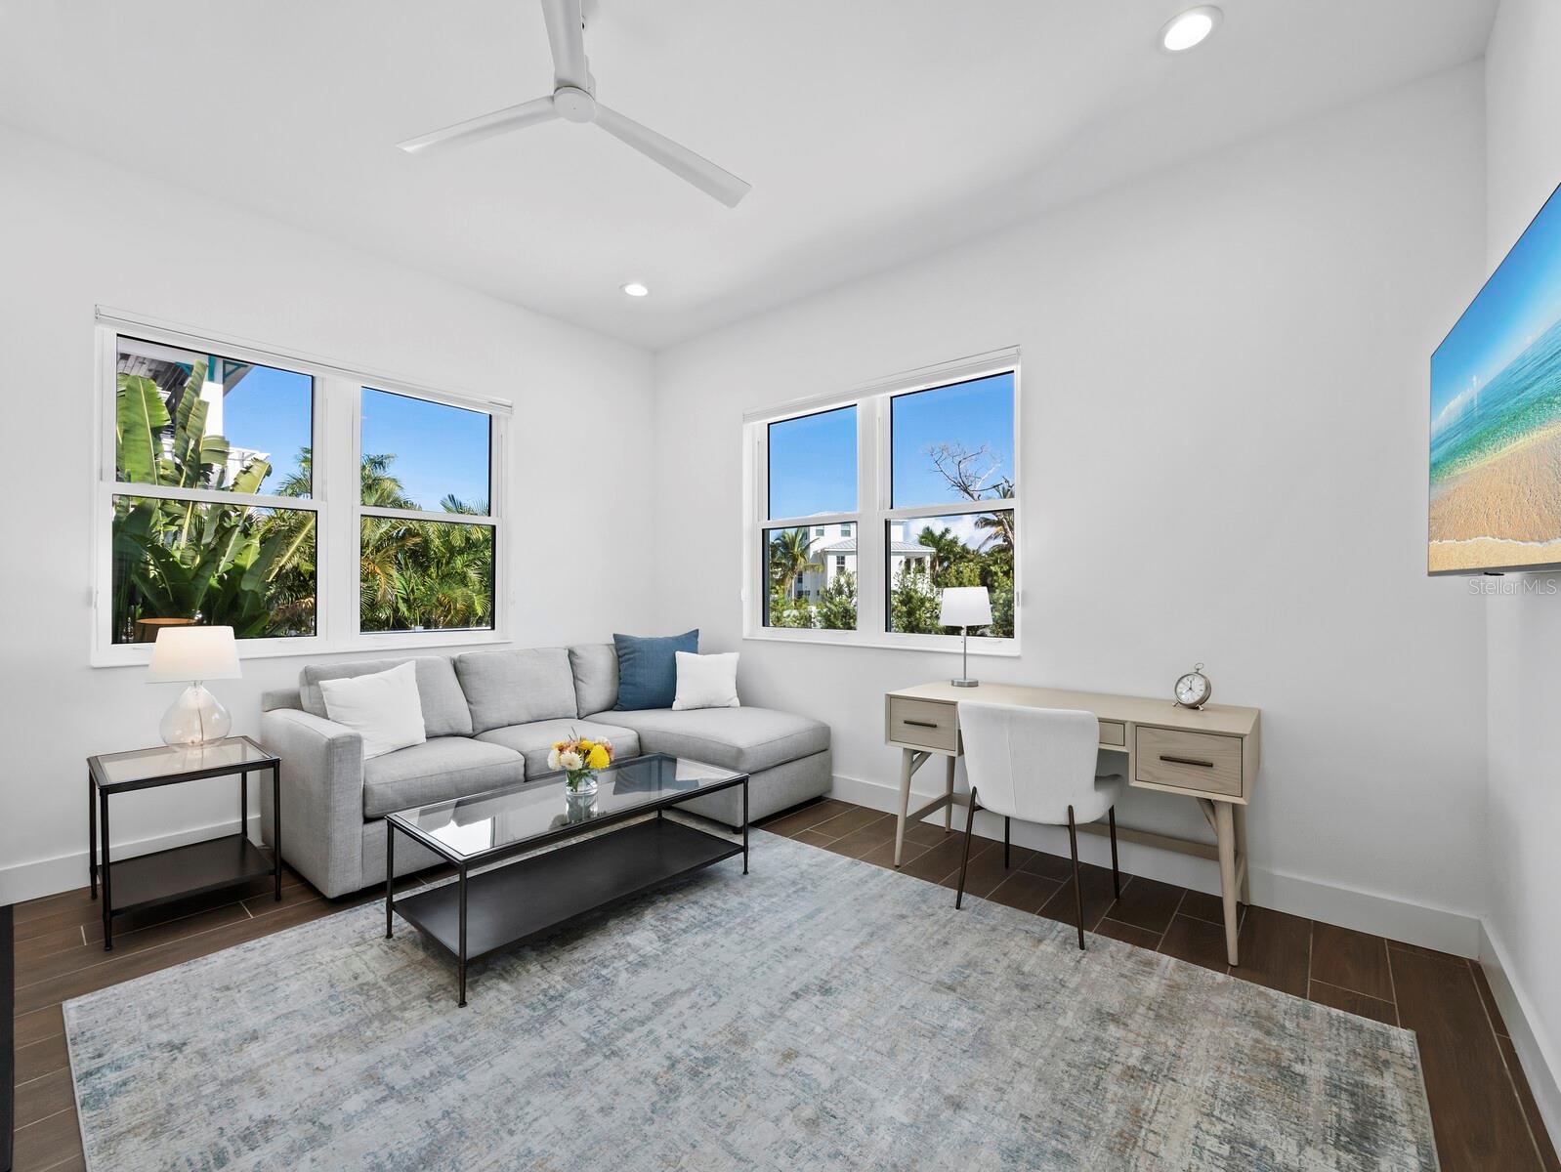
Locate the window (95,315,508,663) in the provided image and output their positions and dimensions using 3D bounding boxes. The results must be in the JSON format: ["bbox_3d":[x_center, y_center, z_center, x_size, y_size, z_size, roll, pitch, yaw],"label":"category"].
[{"bbox_3d":[-2.320,-0.404,3.366,0.120,1.505,1.800,0,-1,41],"label":"window"}]

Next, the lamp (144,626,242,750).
[{"bbox_3d":[-2.502,0.441,2.727,0.310,0.530,0.310,0,-1,41],"label":"lamp"}]

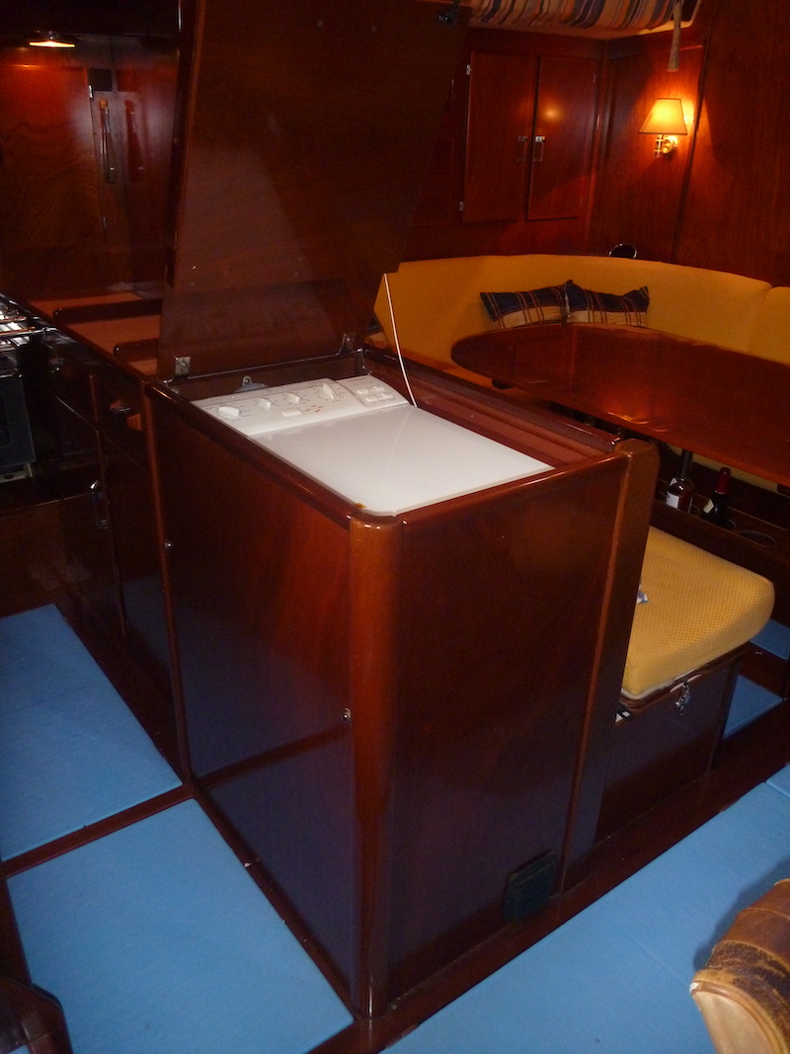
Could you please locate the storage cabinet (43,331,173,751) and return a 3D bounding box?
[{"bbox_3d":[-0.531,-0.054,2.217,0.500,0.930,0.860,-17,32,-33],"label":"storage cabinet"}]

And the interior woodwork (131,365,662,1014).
[{"bbox_3d":[-0.041,0.236,1.648,0.515,0.935,0.710,-17,32,-33],"label":"interior woodwork"}]

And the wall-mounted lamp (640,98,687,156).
[{"bbox_3d":[0.995,-1.478,3.150,0.190,0.205,0.175,-12,29,-26],"label":"wall-mounted lamp"}]

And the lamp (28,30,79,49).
[{"bbox_3d":[-0.863,-1.228,2.150,0.120,0.045,0.120,-17,32,-33],"label":"lamp"}]

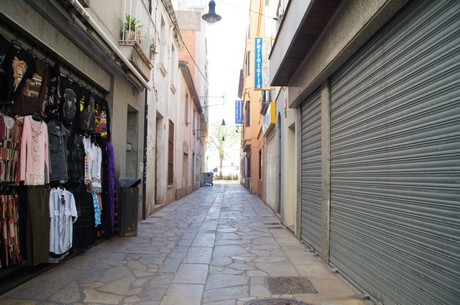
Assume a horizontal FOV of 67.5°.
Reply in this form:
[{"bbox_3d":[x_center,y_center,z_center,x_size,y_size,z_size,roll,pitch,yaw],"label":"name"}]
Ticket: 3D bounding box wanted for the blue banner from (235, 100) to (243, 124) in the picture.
[{"bbox_3d":[0.767,-3.443,29.680,0.621,2.025,0.180,1,-4,-1],"label":"blue banner"}]

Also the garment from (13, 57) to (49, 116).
[{"bbox_3d":[-2.177,-0.702,3.801,0.130,0.523,0.520,1,-4,-1],"label":"garment"}]

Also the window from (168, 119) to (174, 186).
[{"bbox_3d":[-2.409,0.035,14.111,0.120,2.551,1.250,1,-4,-1],"label":"window"}]

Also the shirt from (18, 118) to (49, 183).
[{"bbox_3d":[-2.188,-0.010,3.879,0.130,0.749,0.460,1,-4,-1],"label":"shirt"}]

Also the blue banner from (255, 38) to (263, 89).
[{"bbox_3d":[0.848,-2.634,10.192,0.228,1.480,0.150,1,-4,-1],"label":"blue banner"}]

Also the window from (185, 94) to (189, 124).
[{"bbox_3d":[-2.524,-2.558,20.210,0.120,1.599,1.200,1,-4,-1],"label":"window"}]

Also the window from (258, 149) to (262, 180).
[{"bbox_3d":[1.510,0.615,16.979,0.120,1.465,1.400,0,-4,2],"label":"window"}]

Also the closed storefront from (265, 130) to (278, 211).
[{"bbox_3d":[1.389,0.648,11.784,0.100,2.506,3.000,1,-4,1],"label":"closed storefront"}]

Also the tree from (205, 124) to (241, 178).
[{"bbox_3d":[-0.935,-0.200,46.000,4.942,7.613,4.942,1,-4,-1],"label":"tree"}]

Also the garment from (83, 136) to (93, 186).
[{"bbox_3d":[-2.226,0.156,5.416,0.130,0.774,0.380,1,-4,-1],"label":"garment"}]

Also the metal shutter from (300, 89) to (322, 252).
[{"bbox_3d":[1.318,0.296,5.644,0.080,2.431,1.219,1,-4,-1],"label":"metal shutter"}]

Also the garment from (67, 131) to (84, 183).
[{"bbox_3d":[-2.214,0.096,4.941,0.130,0.712,0.450,1,-4,-1],"label":"garment"}]

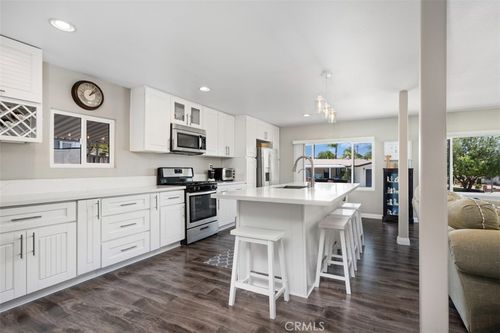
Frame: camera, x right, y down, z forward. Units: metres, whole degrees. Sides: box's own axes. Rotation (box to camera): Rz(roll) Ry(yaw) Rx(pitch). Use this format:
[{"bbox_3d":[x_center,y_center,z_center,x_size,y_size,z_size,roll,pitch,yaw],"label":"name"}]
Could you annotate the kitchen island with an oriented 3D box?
[{"bbox_3d":[0.781,0.757,3.354,1.235,0.920,2.640,0,0,29],"label":"kitchen island"}]

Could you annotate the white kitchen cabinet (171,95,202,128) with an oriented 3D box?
[{"bbox_3d":[-1.204,-0.904,4.152,0.328,0.467,0.760,0,0,30],"label":"white kitchen cabinet"}]

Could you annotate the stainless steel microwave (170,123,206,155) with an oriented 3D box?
[{"bbox_3d":[-1.177,-0.453,4.134,0.393,0.425,0.760,0,0,30],"label":"stainless steel microwave"}]

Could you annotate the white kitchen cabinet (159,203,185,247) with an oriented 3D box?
[{"bbox_3d":[-1.372,0.822,3.523,0.620,0.580,0.455,0,0,29],"label":"white kitchen cabinet"}]

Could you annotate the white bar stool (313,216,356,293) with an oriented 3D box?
[{"bbox_3d":[0.899,0.888,2.460,0.330,0.645,0.460,0,0,29],"label":"white bar stool"}]

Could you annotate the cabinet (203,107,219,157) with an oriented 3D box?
[{"bbox_3d":[-0.903,-0.677,4.676,0.325,0.927,0.460,0,0,29],"label":"cabinet"}]

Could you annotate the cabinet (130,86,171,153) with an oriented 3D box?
[{"bbox_3d":[-1.507,-0.672,3.609,0.325,0.920,0.462,0,0,29],"label":"cabinet"}]

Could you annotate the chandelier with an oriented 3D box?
[{"bbox_3d":[0.956,-0.870,2.934,0.136,0.565,0.820,0,0,30],"label":"chandelier"}]

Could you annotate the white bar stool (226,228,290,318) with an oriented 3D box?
[{"bbox_3d":[0.085,0.904,2.112,0.440,0.636,0.320,0,0,30],"label":"white bar stool"}]

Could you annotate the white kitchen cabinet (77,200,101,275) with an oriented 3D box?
[{"bbox_3d":[-1.935,0.738,2.615,0.610,0.784,0.238,0,0,30],"label":"white kitchen cabinet"}]

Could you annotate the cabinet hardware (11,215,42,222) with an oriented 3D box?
[{"bbox_3d":[-1.909,0.447,2.018,0.035,0.014,0.195,0,0,30],"label":"cabinet hardware"}]

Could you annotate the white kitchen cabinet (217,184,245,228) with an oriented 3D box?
[{"bbox_3d":[-0.632,0.749,4.853,0.610,0.790,0.940,0,0,30],"label":"white kitchen cabinet"}]

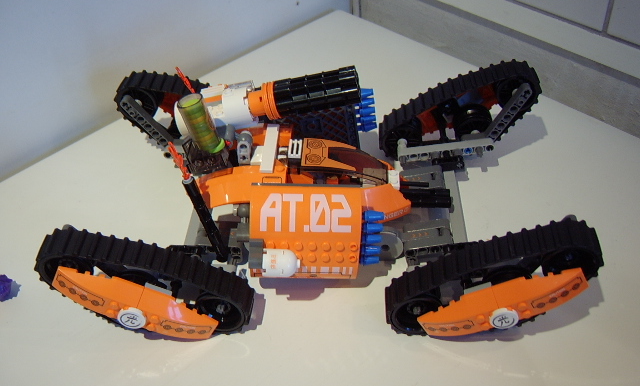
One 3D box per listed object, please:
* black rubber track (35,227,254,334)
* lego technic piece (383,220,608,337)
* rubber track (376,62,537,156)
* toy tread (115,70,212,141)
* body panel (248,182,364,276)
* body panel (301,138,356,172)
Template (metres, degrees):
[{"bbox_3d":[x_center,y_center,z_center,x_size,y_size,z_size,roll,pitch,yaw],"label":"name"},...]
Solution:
[{"bbox_3d":[-0.105,0.059,0.351,0.129,0.069,0.018,13,43,-7],"label":"black rubber track"},{"bbox_3d":[0.101,0.057,0.342,0.129,0.069,0.018,-17,41,13],"label":"lego technic piece"},{"bbox_3d":[0.110,-0.058,0.455,0.129,0.069,0.018,-17,45,18],"label":"rubber track"},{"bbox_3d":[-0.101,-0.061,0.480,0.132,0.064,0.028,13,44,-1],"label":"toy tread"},{"bbox_3d":[-0.008,0.029,0.337,0.064,0.064,0.020,1,28,1],"label":"body panel"},{"bbox_3d":[0.007,-0.023,0.380,0.038,0.009,0.029,7,46,-4],"label":"body panel"}]

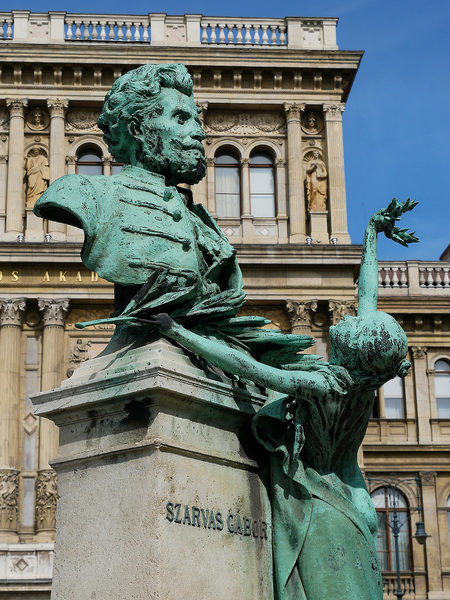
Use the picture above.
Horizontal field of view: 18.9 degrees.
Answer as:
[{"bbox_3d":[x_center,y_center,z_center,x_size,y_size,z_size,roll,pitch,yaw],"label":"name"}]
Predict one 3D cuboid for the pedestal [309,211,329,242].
[{"bbox_3d":[3.277,-2.467,47.267,0.610,1.239,0.620,0,-19,-4],"label":"pedestal"}]

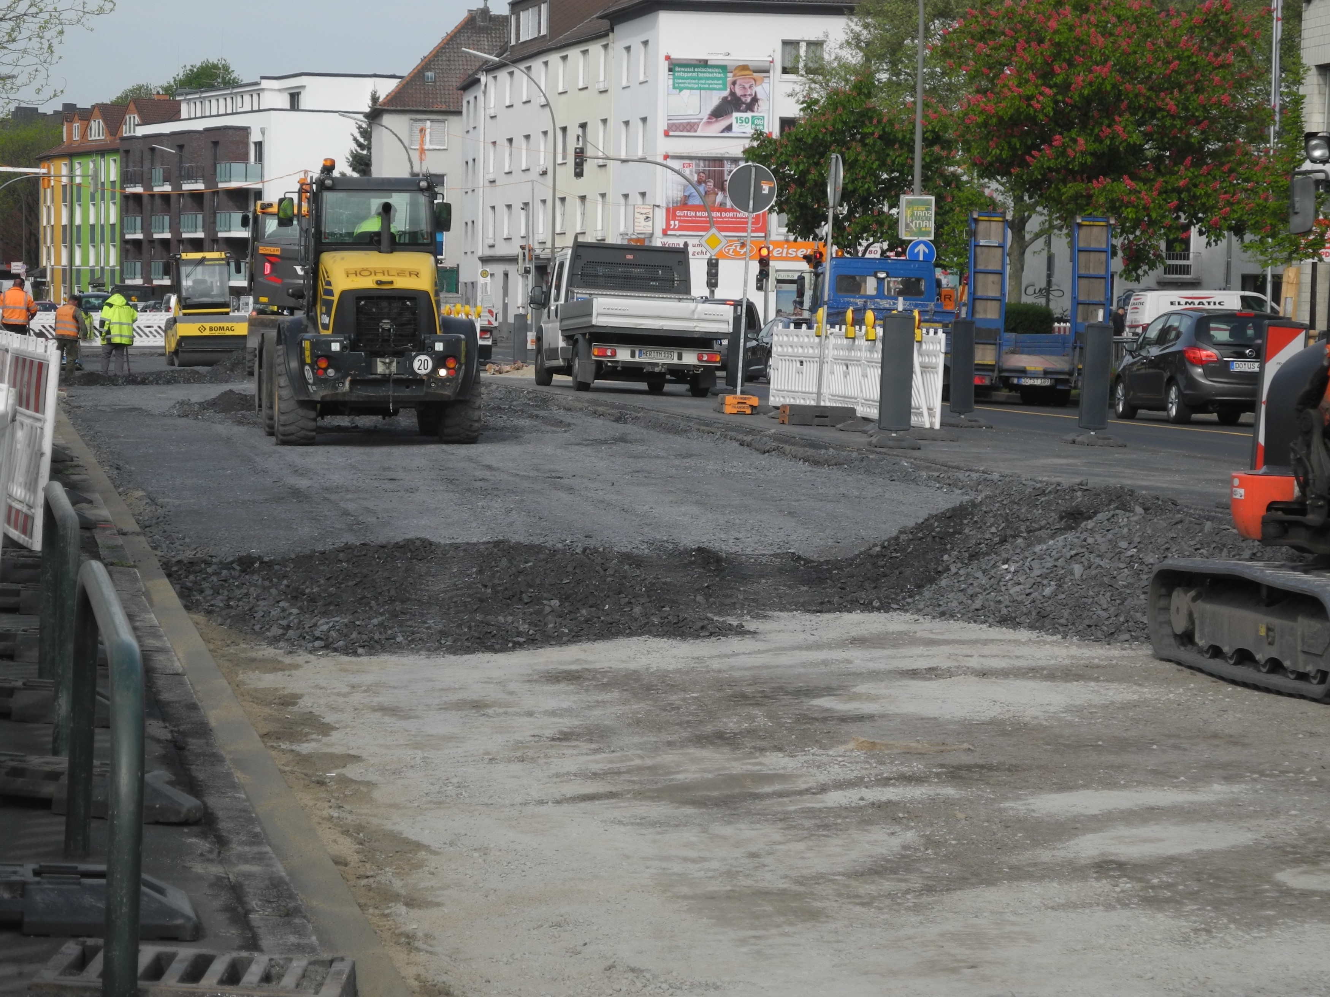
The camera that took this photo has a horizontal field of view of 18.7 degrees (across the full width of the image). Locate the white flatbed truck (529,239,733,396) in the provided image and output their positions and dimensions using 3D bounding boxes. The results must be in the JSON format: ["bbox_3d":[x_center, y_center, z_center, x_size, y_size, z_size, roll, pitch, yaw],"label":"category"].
[{"bbox_3d":[-0.580,-2.740,60.800,2.130,2.280,6.000,1,3,-11],"label":"white flatbed truck"}]

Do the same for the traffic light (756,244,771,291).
[{"bbox_3d":[2.600,-6.150,107.000,0.380,1.150,0.360,1,3,-7],"label":"traffic light"}]

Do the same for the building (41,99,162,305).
[{"bbox_3d":[-34.500,-19.300,270.000,12.000,15.000,24.000,0,3,-21],"label":"building"}]

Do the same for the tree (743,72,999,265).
[{"bbox_3d":[5.500,-7.100,107.000,7.000,8.000,7.000,1,3,0],"label":"tree"}]

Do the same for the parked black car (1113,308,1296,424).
[{"bbox_3d":[7.600,-1.890,57.000,1.820,1.600,4.290,1,3,-10],"label":"parked black car"}]

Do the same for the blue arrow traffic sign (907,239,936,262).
[{"bbox_3d":[5.123,-4.859,80.500,0.600,0.600,0.050,0,3,-10],"label":"blue arrow traffic sign"}]

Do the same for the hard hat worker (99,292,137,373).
[{"bbox_3d":[-11.008,-3.279,81.000,0.680,1.780,0.480,1,3,-4],"label":"hard hat worker"}]

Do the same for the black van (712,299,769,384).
[{"bbox_3d":[0.950,-3.330,86.000,1.800,1.780,4.500,1,3,-11],"label":"black van"}]

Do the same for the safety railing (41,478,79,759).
[{"bbox_3d":[-1.790,0.310,11.850,0.065,0.670,2.200,1,3,-10],"label":"safety railing"}]

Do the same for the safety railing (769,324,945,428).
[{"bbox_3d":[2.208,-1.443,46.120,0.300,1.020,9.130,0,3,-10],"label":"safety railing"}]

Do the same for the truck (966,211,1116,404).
[{"bbox_3d":[4.656,-2.772,59.200,2.100,2.700,6.400,0,3,-10],"label":"truck"}]

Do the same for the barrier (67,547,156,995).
[{"bbox_3d":[-1.152,0.557,8.205,0.070,0.690,2.670,0,3,-10],"label":"barrier"}]

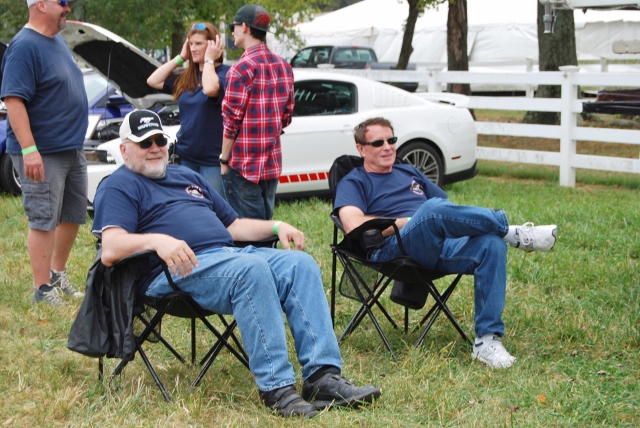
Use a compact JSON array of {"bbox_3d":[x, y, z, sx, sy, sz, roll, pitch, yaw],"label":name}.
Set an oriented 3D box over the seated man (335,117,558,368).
[{"bbox_3d":[0.555,0.101,6.098,1.020,1.130,0.620,5,8,40],"label":"seated man"}]

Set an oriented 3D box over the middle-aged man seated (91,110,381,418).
[{"bbox_3d":[-0.370,0.169,5.296,1.050,1.170,0.800,6,9,45],"label":"middle-aged man seated"}]

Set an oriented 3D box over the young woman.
[{"bbox_3d":[-0.760,-0.300,7.461,0.500,1.630,0.400,4,7,30],"label":"young woman"}]

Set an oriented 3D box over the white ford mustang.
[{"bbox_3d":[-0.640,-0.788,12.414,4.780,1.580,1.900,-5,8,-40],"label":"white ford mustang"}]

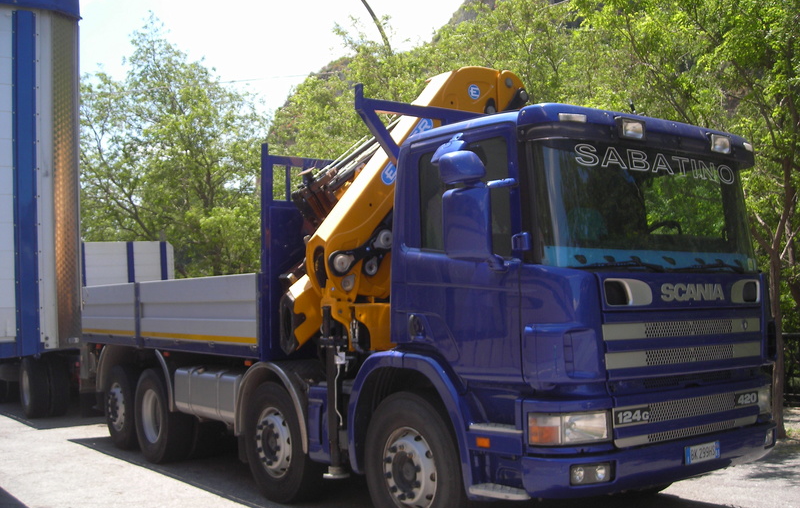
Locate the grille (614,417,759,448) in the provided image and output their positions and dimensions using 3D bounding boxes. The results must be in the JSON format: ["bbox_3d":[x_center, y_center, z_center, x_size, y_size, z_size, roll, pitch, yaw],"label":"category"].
[{"bbox_3d":[1.872,1.126,5.597,1.510,0.060,0.070,1,-4,-37],"label":"grille"}]

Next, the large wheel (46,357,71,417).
[{"bbox_3d":[-5.504,2.128,14.050,0.280,0.980,0.980,2,-4,-37],"label":"large wheel"}]

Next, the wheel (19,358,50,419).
[{"bbox_3d":[-6.063,2.199,14.546,0.290,1.000,1.000,1,-4,-37],"label":"wheel"}]

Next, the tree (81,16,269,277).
[{"bbox_3d":[-6.743,-1.786,24.925,5.900,9.950,5.900,2,-4,-37],"label":"tree"}]

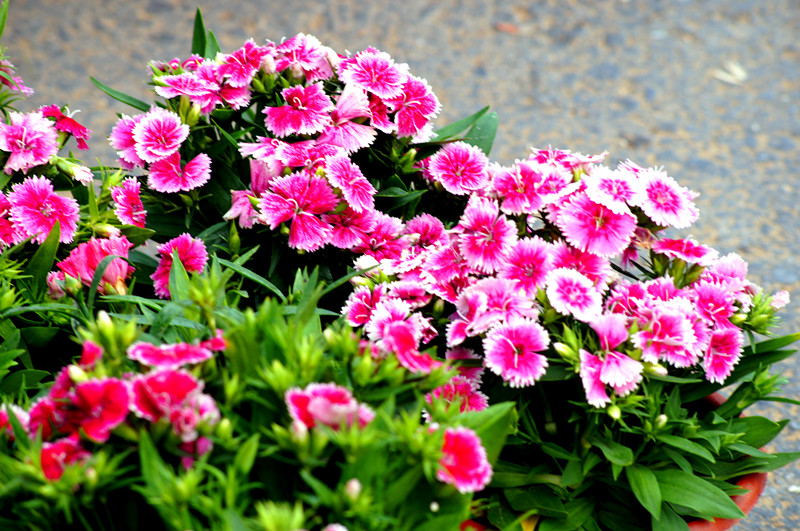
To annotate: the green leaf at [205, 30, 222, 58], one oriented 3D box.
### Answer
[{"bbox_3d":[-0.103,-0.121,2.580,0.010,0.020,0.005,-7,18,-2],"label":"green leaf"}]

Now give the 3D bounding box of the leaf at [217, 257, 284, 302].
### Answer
[{"bbox_3d":[-0.081,0.008,2.540,0.048,0.009,0.008,32,29,-18],"label":"leaf"}]

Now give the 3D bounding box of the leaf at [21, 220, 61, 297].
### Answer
[{"bbox_3d":[-0.187,-0.003,2.440,0.014,0.043,0.007,21,15,7],"label":"leaf"}]

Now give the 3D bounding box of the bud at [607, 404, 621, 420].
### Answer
[{"bbox_3d":[0.111,0.077,2.430,0.007,0.009,0.007,5,36,-4],"label":"bud"}]

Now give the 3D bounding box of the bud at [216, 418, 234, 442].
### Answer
[{"bbox_3d":[-0.089,0.084,2.380,0.008,0.013,0.008,-8,24,0],"label":"bud"}]

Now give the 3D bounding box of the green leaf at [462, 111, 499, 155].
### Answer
[{"bbox_3d":[0.047,-0.074,2.660,0.016,0.034,0.007,32,14,23],"label":"green leaf"}]

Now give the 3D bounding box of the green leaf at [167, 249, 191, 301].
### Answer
[{"bbox_3d":[-0.114,0.005,2.400,0.011,0.029,0.006,-2,21,-6],"label":"green leaf"}]

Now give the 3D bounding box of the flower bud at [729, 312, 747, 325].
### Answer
[{"bbox_3d":[0.177,0.028,2.450,0.011,0.006,0.006,-12,73,18],"label":"flower bud"}]

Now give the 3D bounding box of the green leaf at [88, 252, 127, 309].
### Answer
[{"bbox_3d":[-0.152,0.009,2.430,0.021,0.033,0.012,-5,38,-7],"label":"green leaf"}]

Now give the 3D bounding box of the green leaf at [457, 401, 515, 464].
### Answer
[{"bbox_3d":[0.041,0.081,2.260,0.022,0.038,0.009,40,12,3],"label":"green leaf"}]

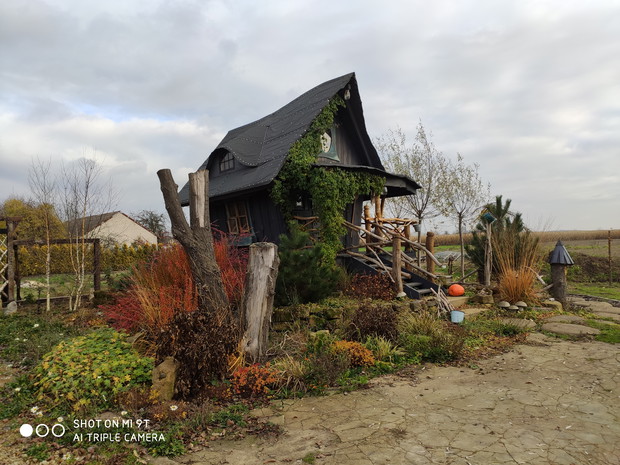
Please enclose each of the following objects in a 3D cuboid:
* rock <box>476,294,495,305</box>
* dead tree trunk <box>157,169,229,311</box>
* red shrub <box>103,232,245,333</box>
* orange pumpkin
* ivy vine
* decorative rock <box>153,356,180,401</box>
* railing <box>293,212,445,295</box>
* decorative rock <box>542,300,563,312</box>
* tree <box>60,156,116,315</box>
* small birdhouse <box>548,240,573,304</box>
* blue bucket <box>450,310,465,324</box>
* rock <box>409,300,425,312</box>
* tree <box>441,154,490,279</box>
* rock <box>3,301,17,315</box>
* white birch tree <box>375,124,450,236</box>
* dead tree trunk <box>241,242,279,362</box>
[{"bbox_3d":[3.693,1.410,9.800,0.370,0.210,0.290,-1,-1,0],"label":"rock"},{"bbox_3d":[-1.612,0.349,6.500,1.050,2.400,0.600,-1,-1,0],"label":"dead tree trunk"},{"bbox_3d":[-2.299,0.899,7.900,2.500,1.650,1.800,-1,-1,0],"label":"red shrub"},{"bbox_3d":[3.429,1.358,10.900,0.370,0.270,0.370,-1,-1,0],"label":"orange pumpkin"},{"bbox_3d":[0.455,-1.247,12.100,3.100,4.600,1.200,-1,-1,-34],"label":"ivy vine"},{"bbox_3d":[-1.427,1.452,4.600,0.250,0.450,0.220,-1,-1,6],"label":"decorative rock"},{"bbox_3d":[1.320,0.420,9.950,3.050,1.650,1.600,-1,-1,-33],"label":"railing"},{"bbox_3d":[4.947,1.510,9.500,0.410,0.230,0.350,-1,-1,0],"label":"decorative rock"},{"bbox_3d":[-4.895,0.044,10.200,1.120,3.380,1.050,-1,-1,0],"label":"tree"},{"bbox_3d":[5.540,0.885,10.300,0.530,1.400,0.530,-1,-1,6],"label":"small birdhouse"},{"bbox_3d":[2.724,1.570,8.600,0.250,0.250,0.250,-1,-1,0],"label":"blue bucket"},{"bbox_3d":[2.127,1.478,9.300,0.310,0.230,0.260,-1,-1,0],"label":"rock"},{"bbox_3d":[5.308,-0.515,16.000,1.750,4.300,1.750,-1,-1,0],"label":"tree"},{"bbox_3d":[-6.324,1.578,9.800,0.300,0.290,0.260,-1,-1,0],"label":"rock"},{"bbox_3d":[3.566,-1.148,16.200,2.500,5.000,2.300,-1,-1,0],"label":"white birch tree"},{"bbox_3d":[-0.634,0.879,5.850,0.430,1.480,0.400,-1,-1,0],"label":"dead tree trunk"}]

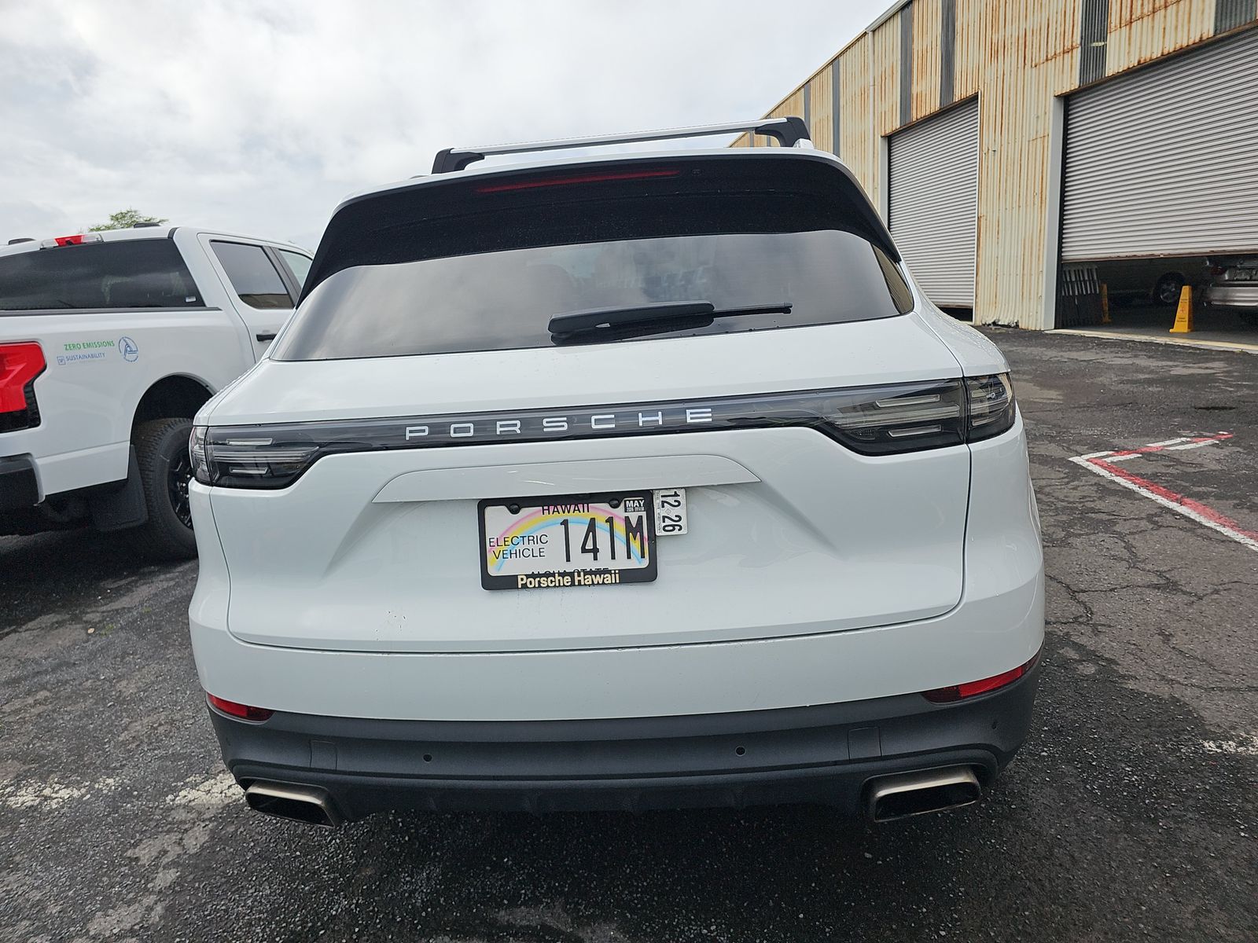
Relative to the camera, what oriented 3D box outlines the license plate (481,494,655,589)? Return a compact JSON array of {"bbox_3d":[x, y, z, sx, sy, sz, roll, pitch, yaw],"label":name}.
[{"bbox_3d":[-0.109,0.121,1.464,0.311,0.160,0.020,-3,1,6],"label":"license plate"}]

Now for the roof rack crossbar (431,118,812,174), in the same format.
[{"bbox_3d":[-0.041,-1.097,2.844,1.280,0.097,0.090,-3,13,6],"label":"roof rack crossbar"}]

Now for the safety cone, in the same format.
[{"bbox_3d":[8.014,-2.340,12.038,0.265,0.660,0.265,-11,15,-29],"label":"safety cone"}]

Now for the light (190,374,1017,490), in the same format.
[{"bbox_3d":[-0.108,-0.072,1.579,1.720,0.145,0.320,-3,13,6],"label":"light"}]

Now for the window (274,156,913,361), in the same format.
[{"bbox_3d":[-0.107,-0.411,1.780,1.340,0.497,0.171,-3,-29,6],"label":"window"}]

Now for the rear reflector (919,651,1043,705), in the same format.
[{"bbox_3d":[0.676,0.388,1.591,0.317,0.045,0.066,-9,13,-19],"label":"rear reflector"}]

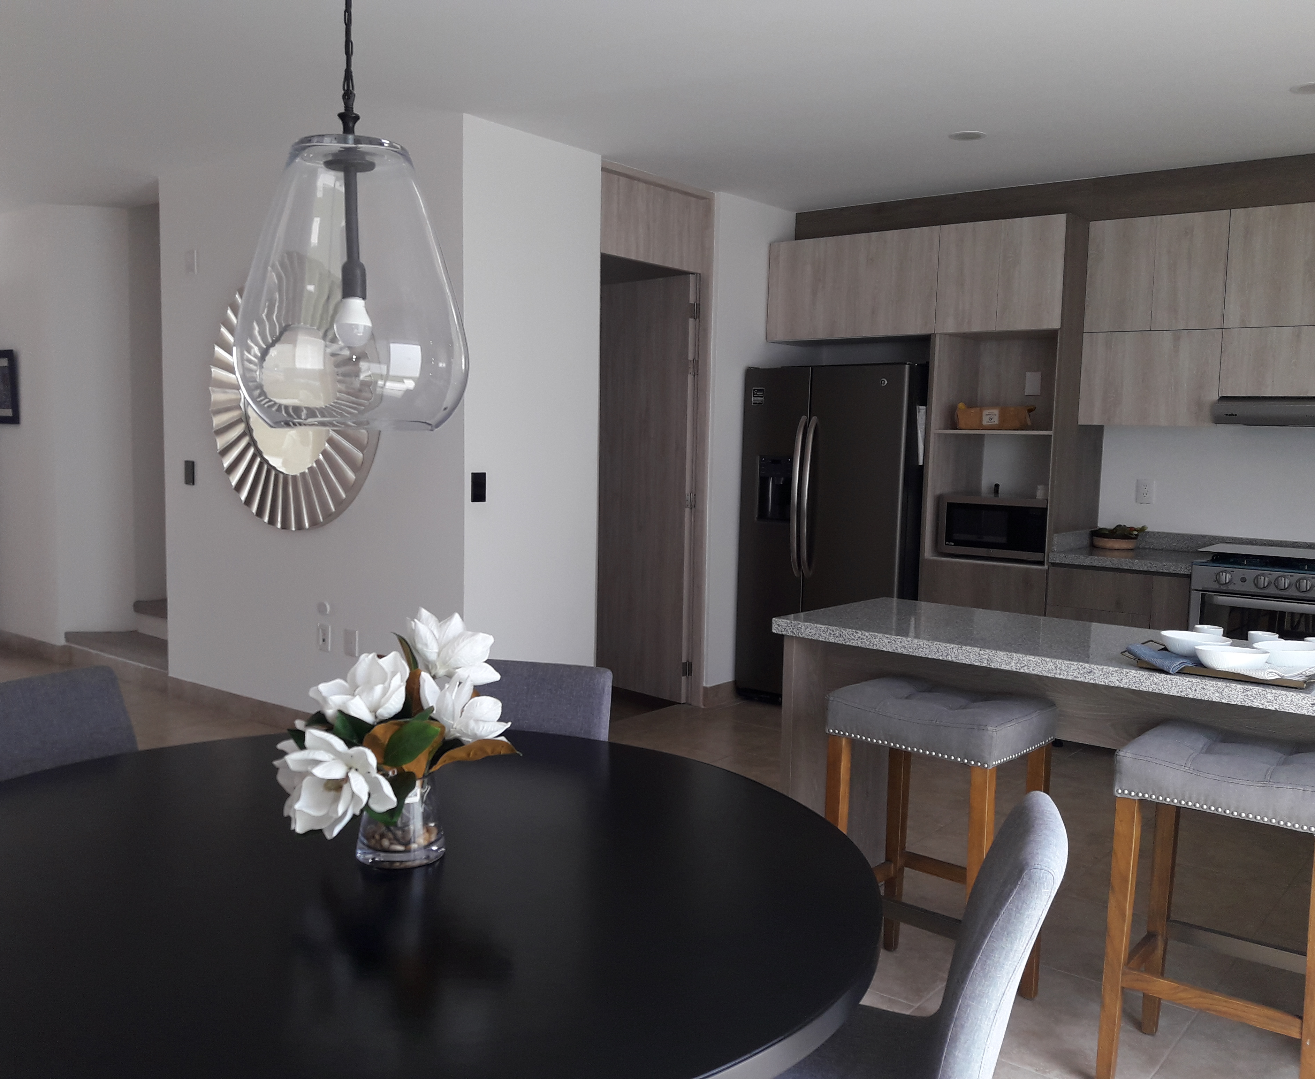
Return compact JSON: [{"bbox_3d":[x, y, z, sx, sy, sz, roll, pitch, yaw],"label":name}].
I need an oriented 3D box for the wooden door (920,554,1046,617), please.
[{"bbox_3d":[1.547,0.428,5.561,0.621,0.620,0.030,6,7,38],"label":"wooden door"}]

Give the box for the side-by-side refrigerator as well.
[{"bbox_3d":[1.039,-0.014,6.114,0.914,1.754,0.840,5,7,38],"label":"side-by-side refrigerator"}]

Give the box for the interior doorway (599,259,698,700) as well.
[{"bbox_3d":[-0.079,-0.202,5.592,0.130,2.200,0.790,6,7,39],"label":"interior doorway"}]

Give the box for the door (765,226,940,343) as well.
[{"bbox_3d":[0.976,-1.275,5.883,0.965,0.508,0.030,6,7,38],"label":"door"}]

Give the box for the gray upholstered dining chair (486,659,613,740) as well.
[{"bbox_3d":[-0.354,0.752,2.555,0.440,0.880,0.600,3,6,14],"label":"gray upholstered dining chair"}]

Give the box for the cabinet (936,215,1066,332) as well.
[{"bbox_3d":[1.770,-1.234,5.608,0.600,0.505,0.630,6,7,39],"label":"cabinet"}]

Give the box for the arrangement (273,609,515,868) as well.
[{"bbox_3d":[-0.409,0.311,1.820,0.355,0.380,0.310,0,6,-13],"label":"arrangement"}]

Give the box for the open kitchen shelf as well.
[{"bbox_3d":[1.750,-0.451,5.688,0.600,1.070,0.630,6,7,39],"label":"open kitchen shelf"}]

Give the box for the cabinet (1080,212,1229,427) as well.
[{"bbox_3d":[2.345,-0.997,5.403,0.606,0.937,0.350,5,7,38],"label":"cabinet"}]

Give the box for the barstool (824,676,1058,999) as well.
[{"bbox_3d":[0.699,0.772,2.920,0.445,0.787,0.370,5,7,38],"label":"barstool"}]

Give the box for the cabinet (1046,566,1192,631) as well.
[{"bbox_3d":[2.214,0.524,5.415,0.612,0.815,0.610,5,7,38],"label":"cabinet"}]

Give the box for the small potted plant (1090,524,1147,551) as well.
[{"bbox_3d":[2.213,-0.011,5.595,0.220,0.125,0.200,6,7,39],"label":"small potted plant"}]

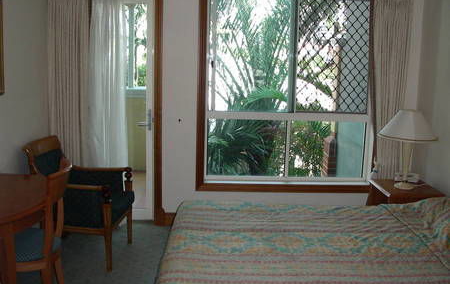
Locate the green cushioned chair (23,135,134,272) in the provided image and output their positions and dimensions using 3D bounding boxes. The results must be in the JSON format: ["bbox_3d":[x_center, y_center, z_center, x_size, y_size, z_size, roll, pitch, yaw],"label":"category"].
[{"bbox_3d":[-1.082,0.450,3.791,0.676,0.902,0.628,2,10,4],"label":"green cushioned chair"}]

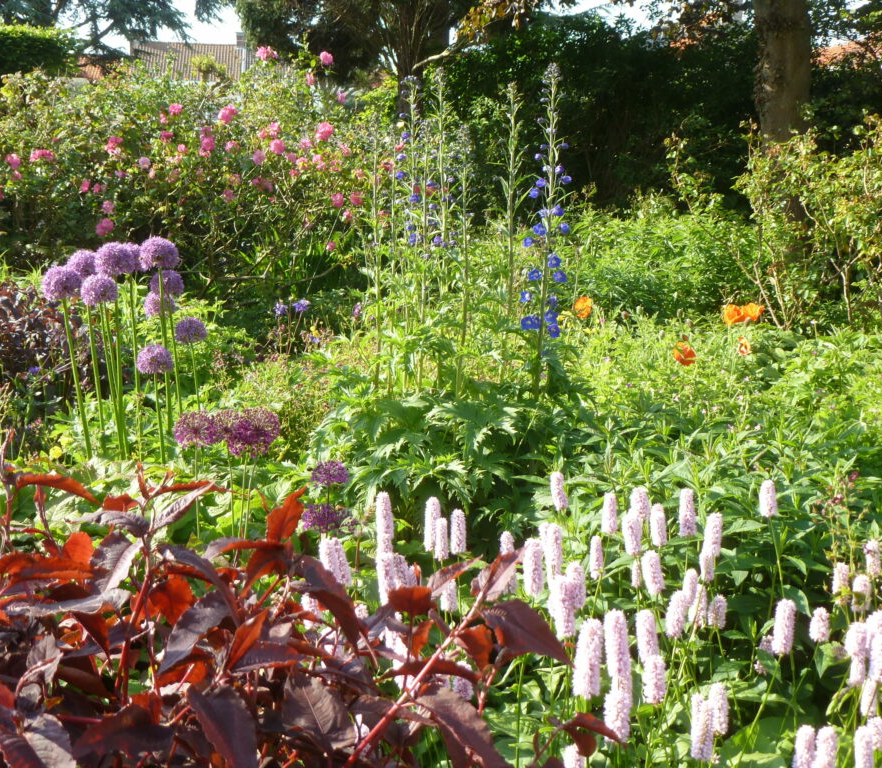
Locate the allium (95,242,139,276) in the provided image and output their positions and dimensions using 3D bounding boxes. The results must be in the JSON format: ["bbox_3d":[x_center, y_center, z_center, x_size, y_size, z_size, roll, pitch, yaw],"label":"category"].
[{"bbox_3d":[-0.876,-0.338,3.600,0.110,0.089,0.095,0,12,0],"label":"allium"}]

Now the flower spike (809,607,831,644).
[{"bbox_3d":[0.467,0.297,1.639,0.024,0.045,0.024,2,9,0],"label":"flower spike"}]

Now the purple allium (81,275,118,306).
[{"bbox_3d":[-0.874,-0.239,3.400,0.092,0.079,0.092,-3,10,0],"label":"purple allium"}]

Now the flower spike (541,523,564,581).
[{"bbox_3d":[0.162,0.239,1.890,0.025,0.085,0.025,-2,9,0],"label":"flower spike"}]

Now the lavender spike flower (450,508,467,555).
[{"bbox_3d":[0.027,0.228,2.057,0.024,0.070,0.024,-2,9,0],"label":"lavender spike flower"}]

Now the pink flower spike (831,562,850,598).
[{"bbox_3d":[0.538,0.267,1.790,0.021,0.054,0.021,0,12,0],"label":"pink flower spike"}]

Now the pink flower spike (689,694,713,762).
[{"bbox_3d":[0.271,0.355,1.380,0.022,0.069,0.022,0,12,0],"label":"pink flower spike"}]

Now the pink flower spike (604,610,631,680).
[{"bbox_3d":[0.191,0.283,1.428,0.027,0.081,0.027,-7,9,0],"label":"pink flower spike"}]

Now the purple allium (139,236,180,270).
[{"bbox_3d":[-0.761,-0.353,3.600,0.106,0.092,0.106,0,12,0],"label":"purple allium"}]

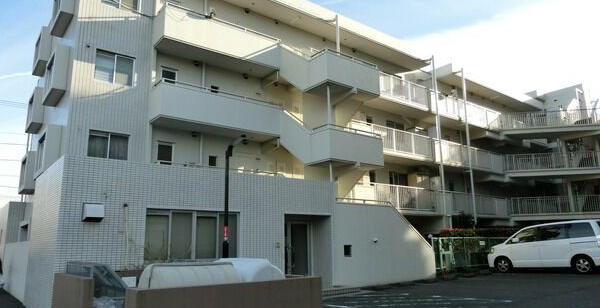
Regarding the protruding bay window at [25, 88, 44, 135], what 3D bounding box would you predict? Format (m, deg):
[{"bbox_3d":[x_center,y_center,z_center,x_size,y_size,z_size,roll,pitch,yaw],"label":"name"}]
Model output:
[{"bbox_3d":[-11.569,-1.874,19.042,0.401,1.539,2.131,8,-14,-37],"label":"protruding bay window"}]

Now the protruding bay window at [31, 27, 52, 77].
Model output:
[{"bbox_3d":[-11.427,-4.510,19.249,0.390,1.527,1.972,8,-15,-37],"label":"protruding bay window"}]

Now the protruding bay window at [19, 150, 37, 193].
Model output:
[{"bbox_3d":[-11.315,0.855,18.115,0.390,1.527,1.972,8,-15,-37],"label":"protruding bay window"}]

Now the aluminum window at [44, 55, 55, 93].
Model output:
[{"bbox_3d":[-8.725,-2.695,15.234,0.103,1.249,1.558,8,-15,-37],"label":"aluminum window"}]

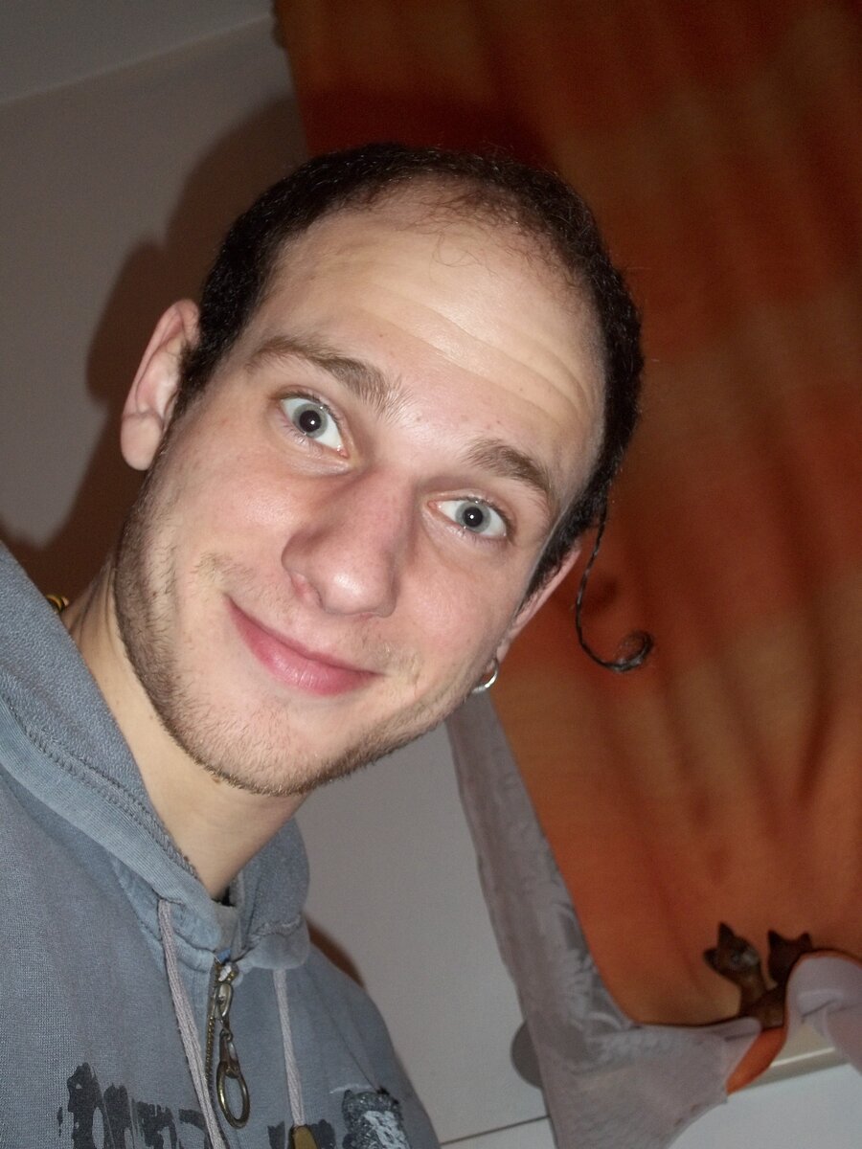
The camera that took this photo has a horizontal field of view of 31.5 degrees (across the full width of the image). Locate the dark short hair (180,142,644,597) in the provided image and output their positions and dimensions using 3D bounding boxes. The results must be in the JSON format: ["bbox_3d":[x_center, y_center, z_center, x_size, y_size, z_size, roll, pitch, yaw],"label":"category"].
[{"bbox_3d":[-0.009,-0.084,0.618,0.174,0.170,0.175,31,1,-12],"label":"dark short hair"}]

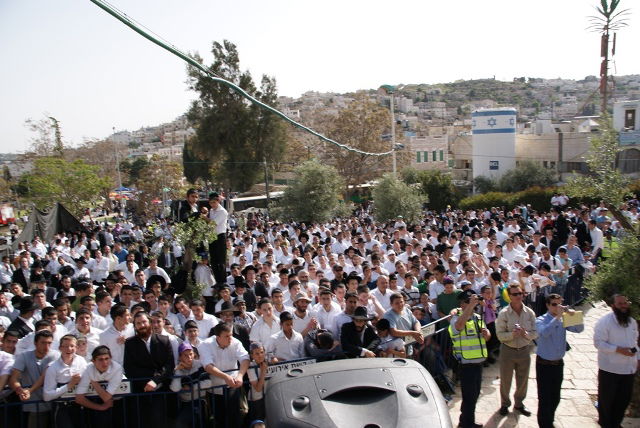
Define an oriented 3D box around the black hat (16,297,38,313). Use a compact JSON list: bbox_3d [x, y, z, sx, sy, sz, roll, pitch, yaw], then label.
[{"bbox_3d":[-3.829,1.174,6.300,0.340,0.150,0.310,-1,2,9],"label":"black hat"}]

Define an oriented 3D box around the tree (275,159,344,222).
[{"bbox_3d":[-0.298,-0.140,19.000,2.800,3.960,2.600,-2,4,0],"label":"tree"}]

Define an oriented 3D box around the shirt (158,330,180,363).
[{"bbox_3d":[-1.904,1.691,5.700,0.460,0.620,0.280,-1,2,-6],"label":"shirt"}]

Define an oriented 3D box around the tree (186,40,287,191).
[{"bbox_3d":[-6.912,-7.409,42.000,8.600,15.370,8.000,-2,4,0],"label":"tree"}]

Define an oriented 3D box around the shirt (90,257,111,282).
[{"bbox_3d":[-5.628,1.421,12.300,0.520,0.670,0.300,-1,2,-3],"label":"shirt"}]

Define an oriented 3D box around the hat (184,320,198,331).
[{"bbox_3d":[-1.549,1.346,5.800,0.170,0.100,0.180,-4,8,-9],"label":"hat"}]

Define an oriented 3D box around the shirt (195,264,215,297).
[{"bbox_3d":[-2.278,1.329,9.600,0.450,0.650,0.300,-5,5,-37],"label":"shirt"}]

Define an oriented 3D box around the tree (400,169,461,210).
[{"bbox_3d":[6.015,-0.749,26.000,3.000,3.430,2.800,-2,4,0],"label":"tree"}]

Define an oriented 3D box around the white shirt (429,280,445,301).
[{"bbox_3d":[2.032,1.391,8.100,0.440,0.580,0.280,-2,3,-30],"label":"white shirt"}]

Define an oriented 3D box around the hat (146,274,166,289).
[{"bbox_3d":[-2.786,1.161,8.200,0.330,0.140,0.360,1,-40,-3],"label":"hat"}]

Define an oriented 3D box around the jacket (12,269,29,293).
[{"bbox_3d":[-6.510,1.535,10.508,0.460,0.700,0.300,-9,10,-37],"label":"jacket"}]

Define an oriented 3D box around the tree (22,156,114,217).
[{"bbox_3d":[-30.606,-3.199,58.000,11.100,7.700,9.800,-7,9,-27],"label":"tree"}]

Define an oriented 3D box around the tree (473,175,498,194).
[{"bbox_3d":[12.417,-1.651,36.000,2.100,2.620,2.000,-2,4,0],"label":"tree"}]

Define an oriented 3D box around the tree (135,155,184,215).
[{"bbox_3d":[-20.585,-3.807,62.000,6.200,7.800,6.000,-5,8,-18],"label":"tree"}]

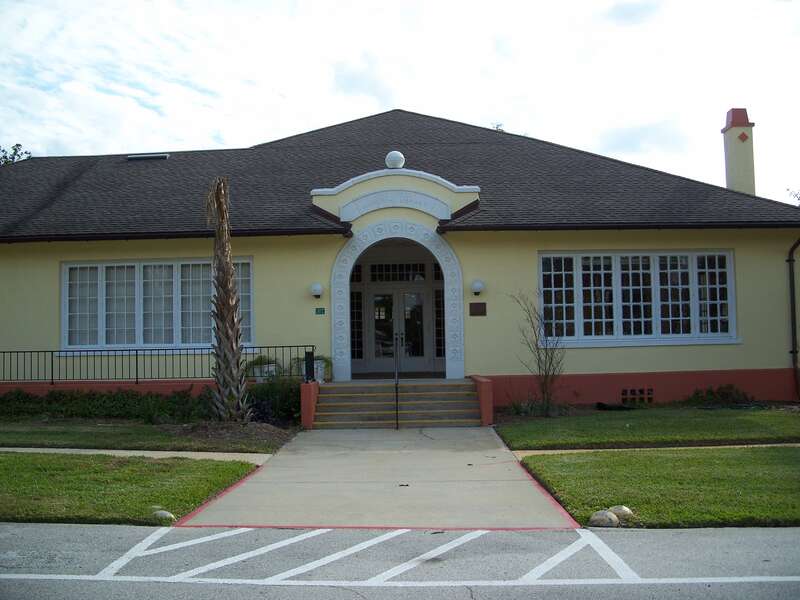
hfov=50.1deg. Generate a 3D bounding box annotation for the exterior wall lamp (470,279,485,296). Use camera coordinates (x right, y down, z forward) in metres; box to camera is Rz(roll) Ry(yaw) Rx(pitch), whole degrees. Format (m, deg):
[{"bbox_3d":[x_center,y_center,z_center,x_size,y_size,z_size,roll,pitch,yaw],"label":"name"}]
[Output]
[{"bbox_3d":[1.858,-0.294,20.498,0.311,0.396,0.320,-1,-3,1],"label":"exterior wall lamp"}]

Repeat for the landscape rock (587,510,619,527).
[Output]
[{"bbox_3d":[1.796,1.936,7.647,0.268,0.138,0.230,-1,-3,1],"label":"landscape rock"}]

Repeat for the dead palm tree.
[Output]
[{"bbox_3d":[-3.553,-0.040,17.764,0.895,5.056,0.850,-1,-3,1],"label":"dead palm tree"}]

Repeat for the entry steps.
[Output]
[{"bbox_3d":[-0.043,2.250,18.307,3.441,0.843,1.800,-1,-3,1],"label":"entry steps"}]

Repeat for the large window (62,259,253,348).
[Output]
[{"bbox_3d":[-5.882,0.130,20.733,4.668,2.282,0.150,-1,-3,1],"label":"large window"}]

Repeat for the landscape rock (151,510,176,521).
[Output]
[{"bbox_3d":[-2.213,2.047,8.154,0.229,0.107,0.200,-1,-3,1],"label":"landscape rock"}]

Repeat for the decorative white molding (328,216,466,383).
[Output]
[{"bbox_3d":[-0.047,0.028,20.900,3.212,3.845,0.500,-1,-3,1],"label":"decorative white molding"}]

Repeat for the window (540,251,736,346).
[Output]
[{"bbox_3d":[5.738,-0.028,20.625,4.738,2.342,0.150,-1,-3,1],"label":"window"}]

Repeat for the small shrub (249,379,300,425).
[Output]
[{"bbox_3d":[-2.651,2.173,18.137,1.126,1.013,1.000,-1,-3,1],"label":"small shrub"}]

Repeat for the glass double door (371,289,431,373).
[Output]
[{"bbox_3d":[-0.014,0.828,23.290,1.634,2.287,0.100,-1,-3,1],"label":"glass double door"}]

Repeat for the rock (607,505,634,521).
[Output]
[{"bbox_3d":[2.017,1.953,7.927,0.254,0.126,0.220,-1,-3,1],"label":"rock"}]

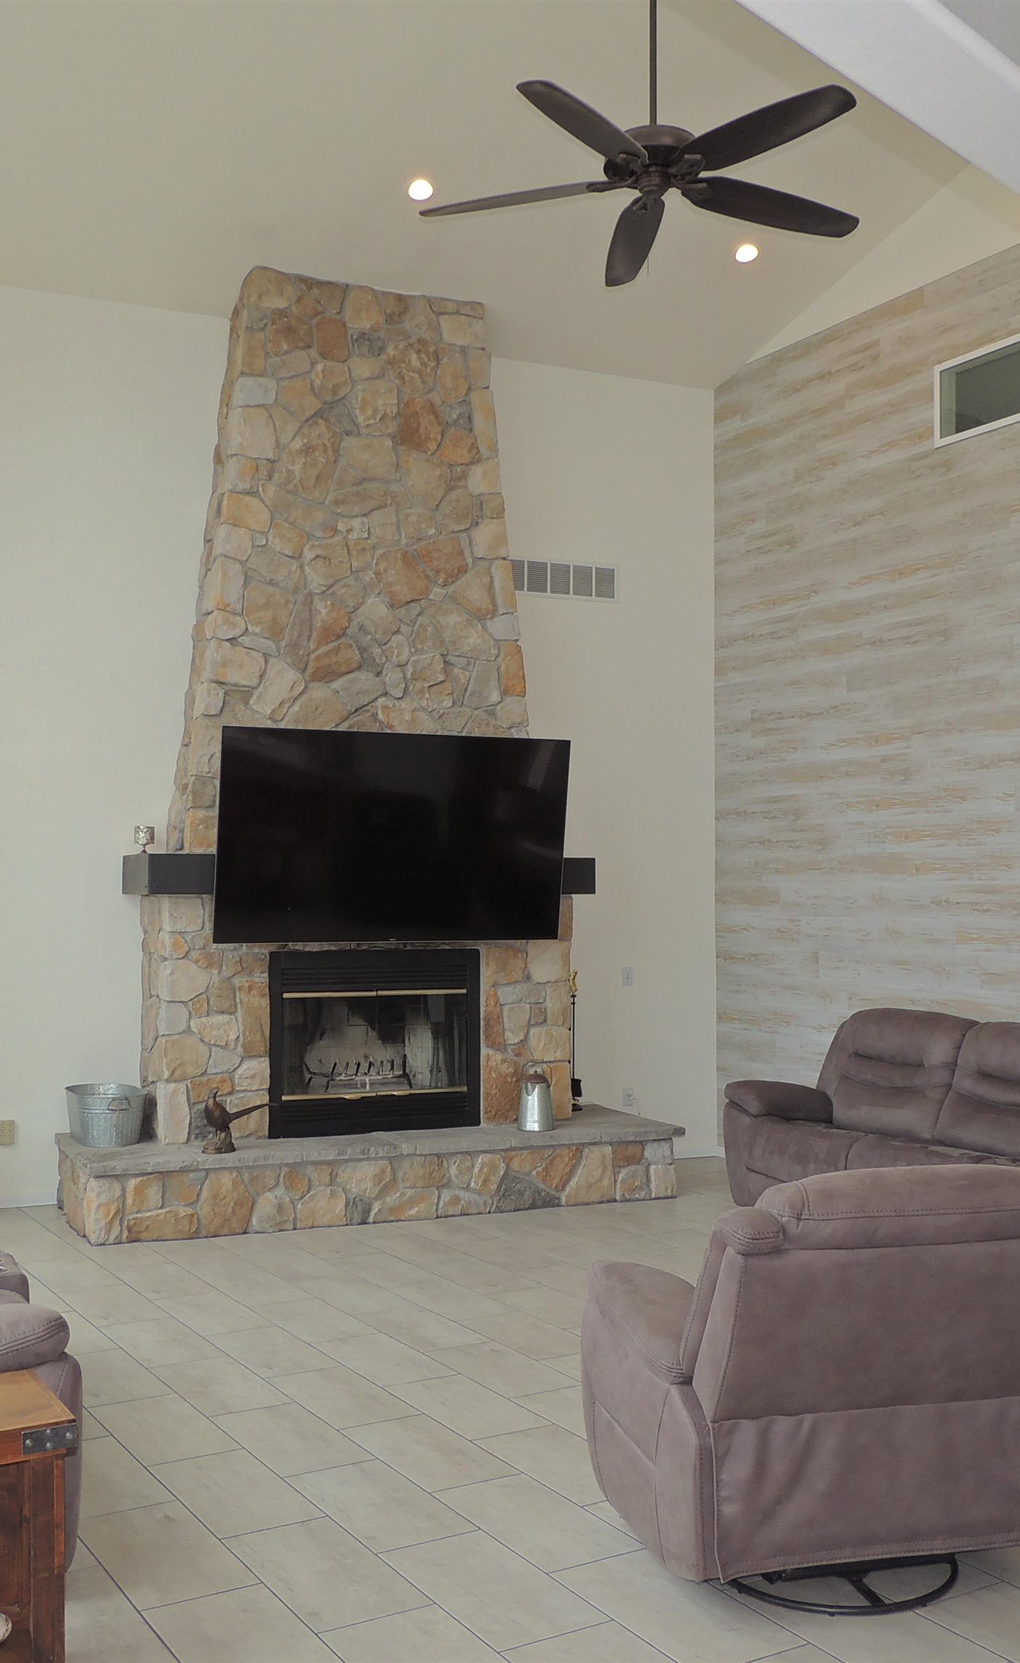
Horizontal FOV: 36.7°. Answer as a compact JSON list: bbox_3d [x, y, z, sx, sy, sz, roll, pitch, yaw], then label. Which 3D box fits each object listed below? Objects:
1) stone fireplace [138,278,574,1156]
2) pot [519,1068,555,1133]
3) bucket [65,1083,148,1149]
[{"bbox_3d":[-0.835,-0.703,8.840,2.400,4.750,0.570,1,-3,-22],"label":"stone fireplace"},{"bbox_3d":[0.142,1.457,8.388,0.205,0.340,0.205,0,-2,0],"label":"pot"},{"bbox_3d":[-2.131,1.503,8.142,0.440,0.275,0.440,1,-3,-22],"label":"bucket"}]

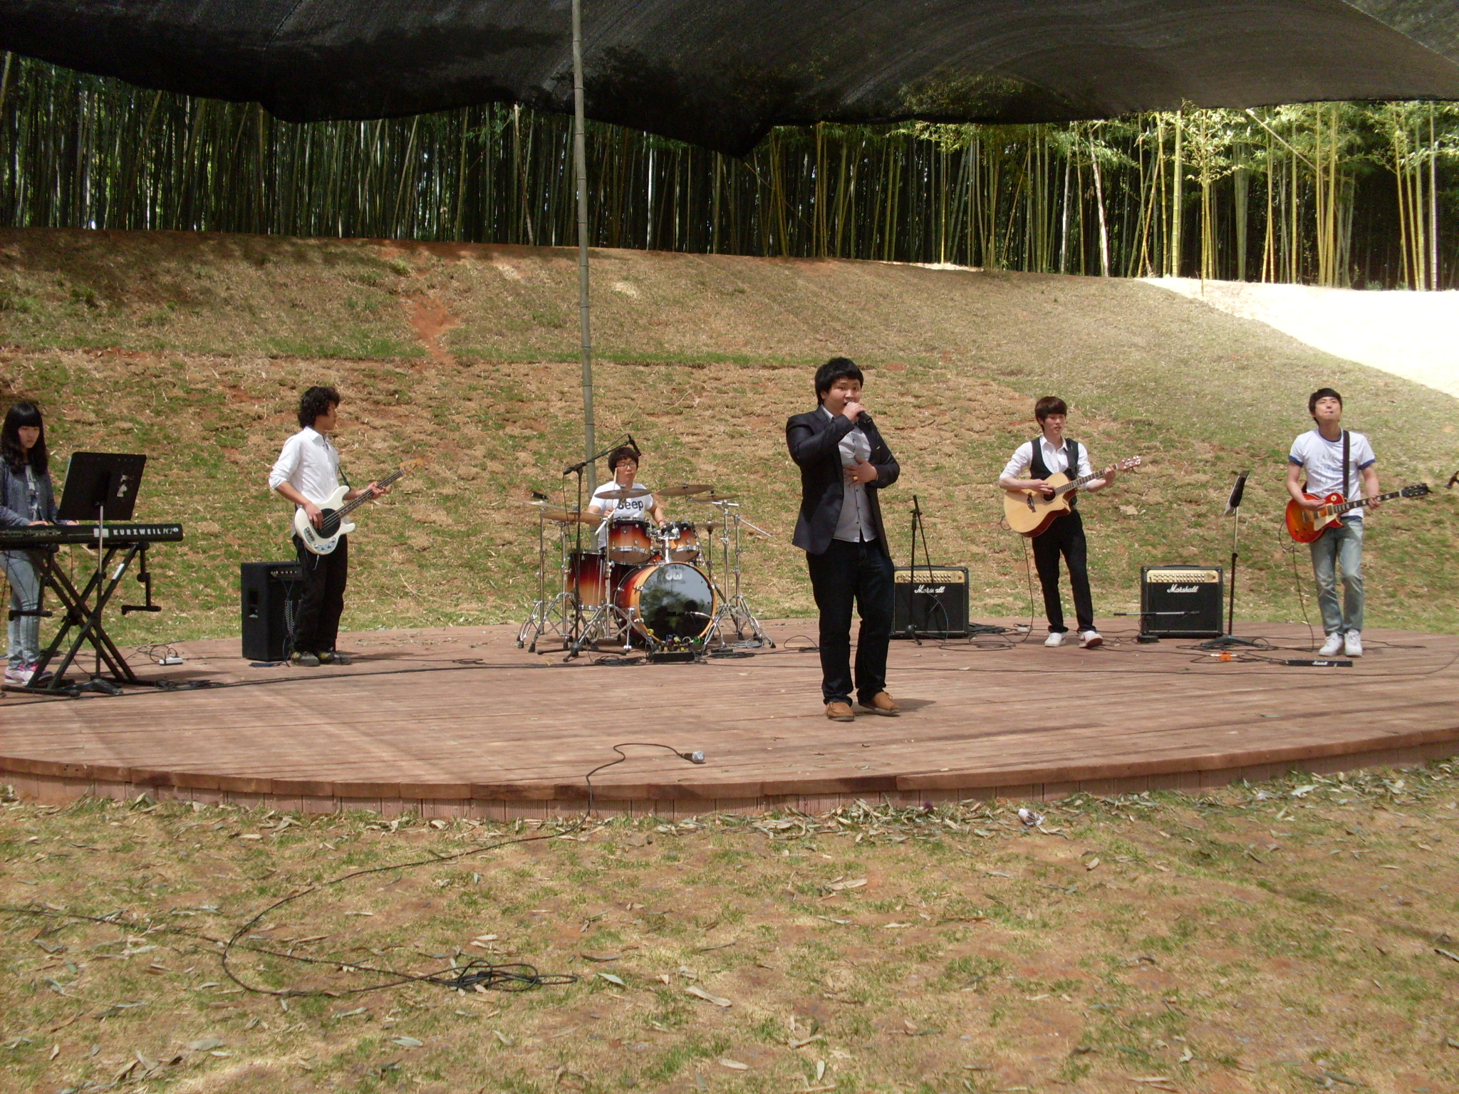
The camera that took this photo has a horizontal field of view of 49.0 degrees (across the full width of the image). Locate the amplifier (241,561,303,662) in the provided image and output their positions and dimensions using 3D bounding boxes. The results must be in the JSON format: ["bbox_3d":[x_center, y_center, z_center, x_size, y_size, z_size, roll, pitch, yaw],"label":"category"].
[{"bbox_3d":[-2.875,0.409,10.470,0.490,0.610,0.350,-2,3,-43],"label":"amplifier"}]

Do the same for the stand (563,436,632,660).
[{"bbox_3d":[-0.958,-0.004,10.440,0.640,1.440,0.580,-1,3,-18],"label":"stand"}]

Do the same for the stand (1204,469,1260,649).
[{"bbox_3d":[3.502,0.076,11.145,0.430,1.220,0.480,1,2,16],"label":"stand"}]

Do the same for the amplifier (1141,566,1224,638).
[{"bbox_3d":[3.357,0.405,11.856,0.575,0.510,0.280,1,3,15],"label":"amplifier"}]

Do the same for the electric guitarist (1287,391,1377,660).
[{"bbox_3d":[3.964,-0.158,10.492,0.620,1.740,0.420,1,3,16],"label":"electric guitarist"}]

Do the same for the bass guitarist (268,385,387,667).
[{"bbox_3d":[-2.548,-0.144,10.064,0.560,1.750,0.580,1,3,31],"label":"bass guitarist"}]

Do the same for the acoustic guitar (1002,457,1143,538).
[{"bbox_3d":[2.364,-0.407,11.000,1.020,0.390,0.120,-24,-29,25],"label":"acoustic guitar"}]

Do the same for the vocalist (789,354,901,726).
[{"bbox_3d":[0.566,-0.040,7.804,0.580,1.750,0.450,-1,3,-18],"label":"vocalist"}]

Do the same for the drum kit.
[{"bbox_3d":[-0.586,0.104,11.365,1.750,1.140,1.450,-1,3,-18],"label":"drum kit"}]

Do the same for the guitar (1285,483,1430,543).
[{"bbox_3d":[3.990,-0.260,10.200,0.080,0.340,0.980,11,-20,-42],"label":"guitar"}]

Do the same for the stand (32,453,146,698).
[{"bbox_3d":[-3.474,0.134,8.793,0.460,1.300,0.500,1,3,29],"label":"stand"}]

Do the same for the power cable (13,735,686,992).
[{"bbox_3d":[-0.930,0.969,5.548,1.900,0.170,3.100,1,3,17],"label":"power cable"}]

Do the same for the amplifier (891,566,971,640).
[{"bbox_3d":[1.482,0.398,11.839,0.600,0.520,0.280,0,2,2],"label":"amplifier"}]

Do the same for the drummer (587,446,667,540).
[{"bbox_3d":[-0.775,-0.040,11.930,0.620,1.380,0.750,-1,3,-12],"label":"drummer"}]

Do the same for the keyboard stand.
[{"bbox_3d":[-3.608,0.379,8.933,0.520,0.800,0.640,1,3,27],"label":"keyboard stand"}]

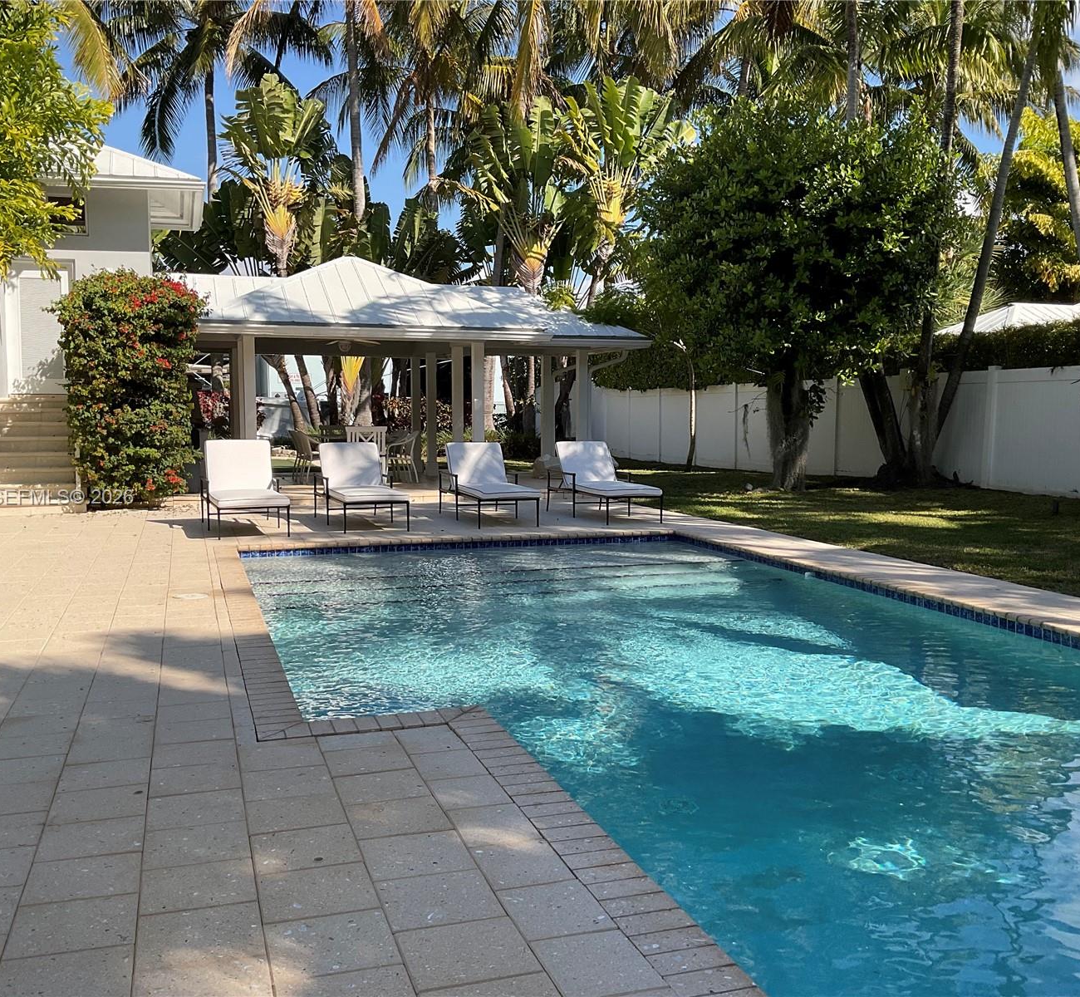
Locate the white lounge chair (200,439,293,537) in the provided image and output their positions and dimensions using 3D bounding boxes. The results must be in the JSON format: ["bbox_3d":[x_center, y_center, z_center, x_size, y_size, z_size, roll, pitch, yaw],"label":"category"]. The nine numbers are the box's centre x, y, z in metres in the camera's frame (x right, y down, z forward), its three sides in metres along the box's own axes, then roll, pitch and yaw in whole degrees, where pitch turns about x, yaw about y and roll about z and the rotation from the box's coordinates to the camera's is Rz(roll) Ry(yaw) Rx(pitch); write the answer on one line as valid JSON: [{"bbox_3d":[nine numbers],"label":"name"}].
[{"bbox_3d":[-3.224,-0.132,12.123,0.763,0.940,1.887,-2,5,-21],"label":"white lounge chair"}]

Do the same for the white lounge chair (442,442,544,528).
[{"bbox_3d":[-0.623,-0.218,13.240,0.763,0.940,1.887,-1,5,-18],"label":"white lounge chair"}]

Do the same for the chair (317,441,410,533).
[{"bbox_3d":[-2.054,-0.178,12.715,0.763,0.940,1.887,-2,5,-20],"label":"chair"}]

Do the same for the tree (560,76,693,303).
[{"bbox_3d":[2.148,-5.804,28.387,2.800,9.453,2.700,-1,5,-18],"label":"tree"}]

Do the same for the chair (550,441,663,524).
[{"bbox_3d":[0.764,-0.243,13.566,0.763,0.940,1.887,-2,5,-20],"label":"chair"}]

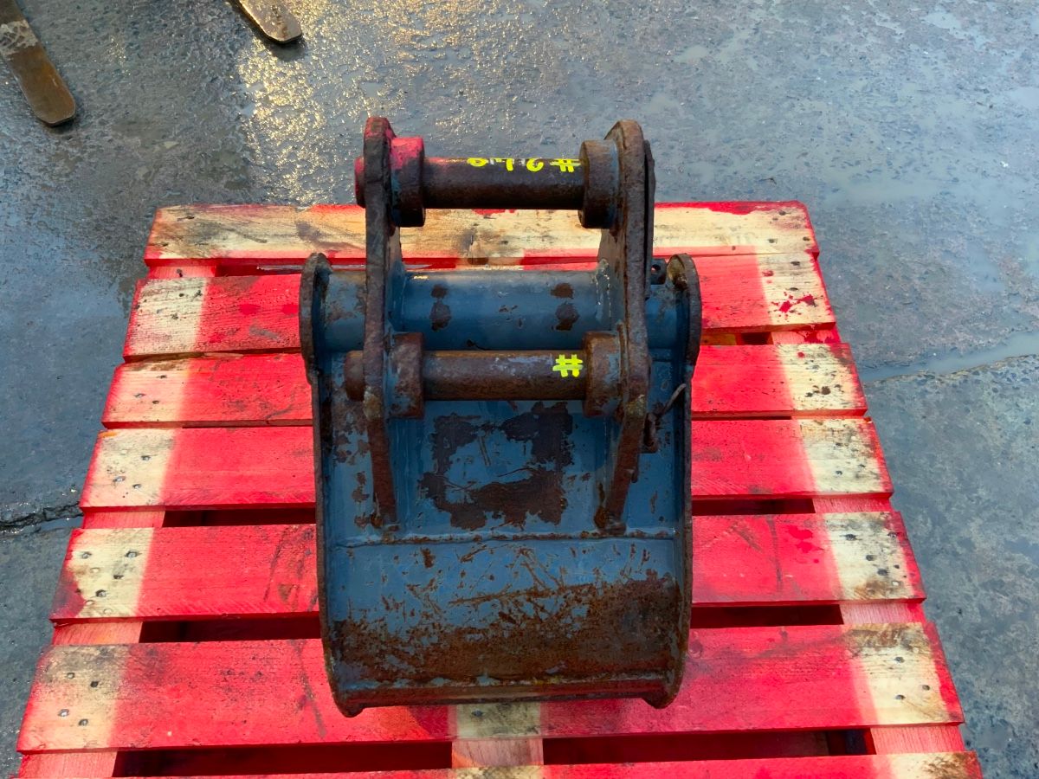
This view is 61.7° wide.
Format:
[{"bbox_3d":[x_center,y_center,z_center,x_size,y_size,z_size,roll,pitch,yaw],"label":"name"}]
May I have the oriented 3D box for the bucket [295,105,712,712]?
[{"bbox_3d":[-0.018,-0.029,0.892,0.372,0.480,0.590,-1,57,-2],"label":"bucket"}]

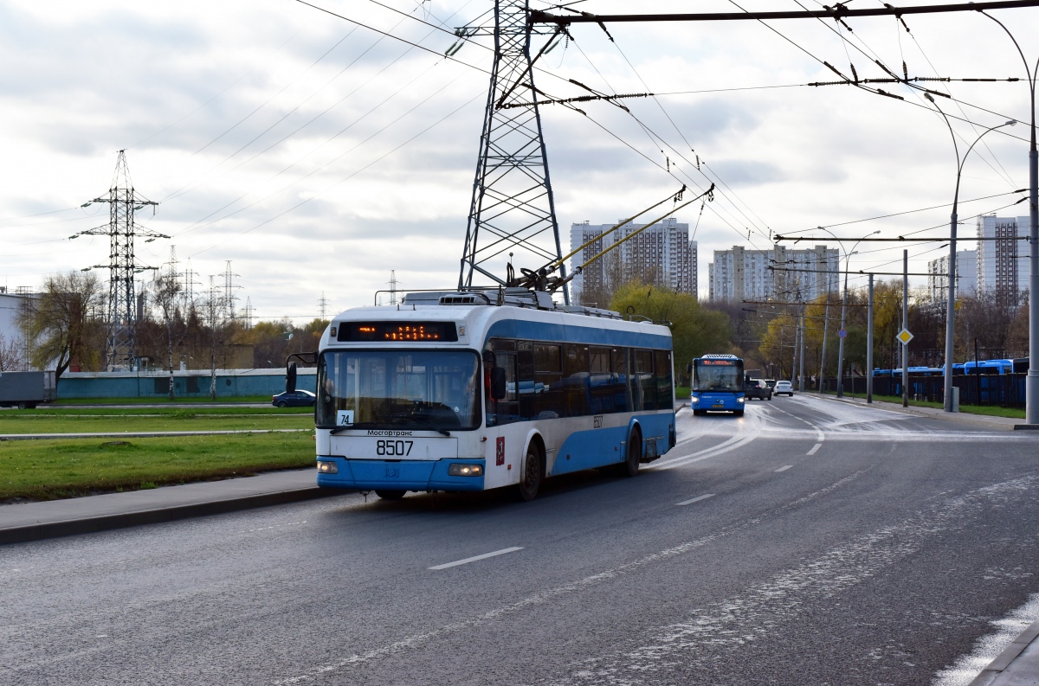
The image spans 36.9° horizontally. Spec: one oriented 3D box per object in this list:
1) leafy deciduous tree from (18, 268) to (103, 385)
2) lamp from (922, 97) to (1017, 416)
[{"bbox_3d":[-46.463,-0.877,158.000,8.400,12.900,8.200,0,-1,0],"label":"leafy deciduous tree"},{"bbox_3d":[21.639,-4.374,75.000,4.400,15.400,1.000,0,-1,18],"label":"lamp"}]

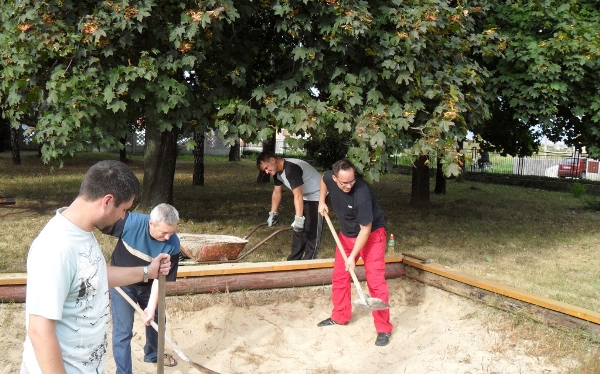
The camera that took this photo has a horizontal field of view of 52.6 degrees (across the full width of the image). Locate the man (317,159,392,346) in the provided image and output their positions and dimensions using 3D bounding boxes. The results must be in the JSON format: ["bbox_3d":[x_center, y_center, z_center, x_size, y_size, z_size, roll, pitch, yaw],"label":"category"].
[{"bbox_3d":[0.455,0.530,5.200,0.640,1.530,0.720,2,4,14],"label":"man"}]

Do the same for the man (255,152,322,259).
[{"bbox_3d":[-0.120,0.300,7.250,0.680,1.450,0.560,0,4,-26],"label":"man"}]

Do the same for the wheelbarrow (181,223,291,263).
[{"bbox_3d":[-0.870,0.700,6.900,1.500,0.580,0.620,0,4,-25],"label":"wheelbarrow"}]

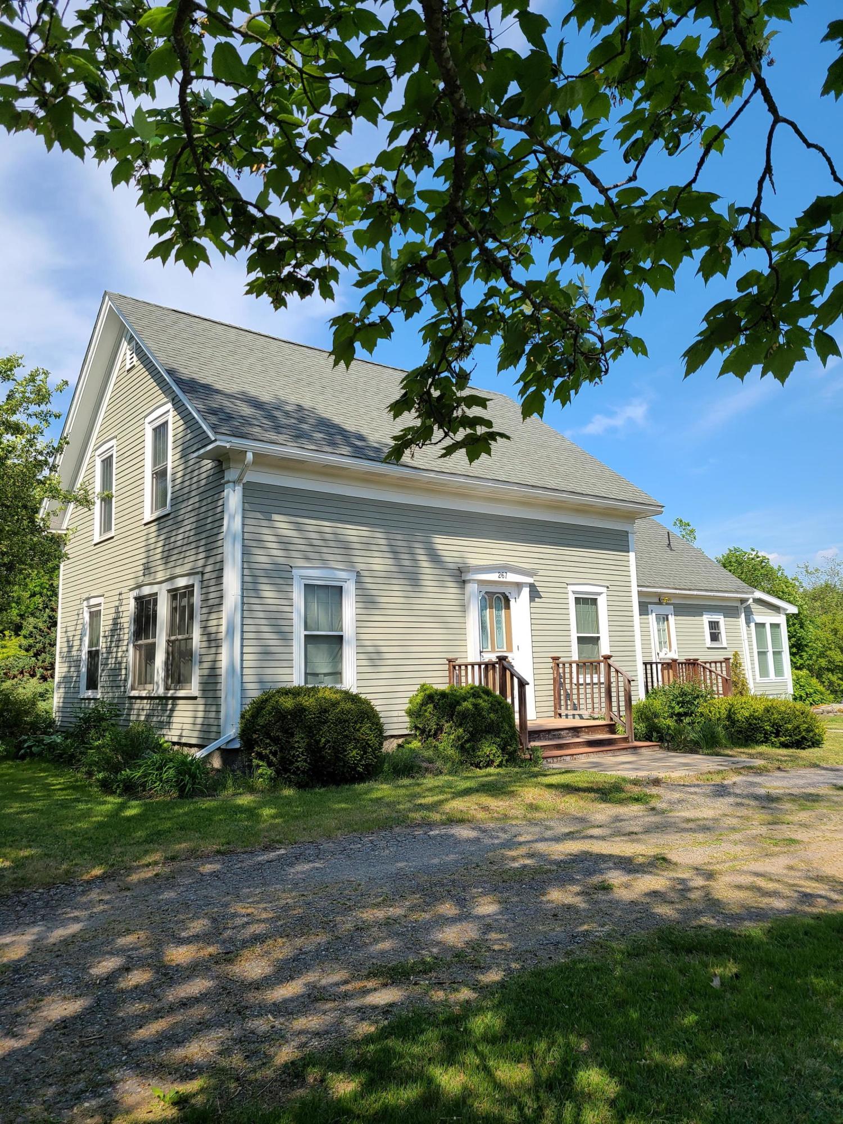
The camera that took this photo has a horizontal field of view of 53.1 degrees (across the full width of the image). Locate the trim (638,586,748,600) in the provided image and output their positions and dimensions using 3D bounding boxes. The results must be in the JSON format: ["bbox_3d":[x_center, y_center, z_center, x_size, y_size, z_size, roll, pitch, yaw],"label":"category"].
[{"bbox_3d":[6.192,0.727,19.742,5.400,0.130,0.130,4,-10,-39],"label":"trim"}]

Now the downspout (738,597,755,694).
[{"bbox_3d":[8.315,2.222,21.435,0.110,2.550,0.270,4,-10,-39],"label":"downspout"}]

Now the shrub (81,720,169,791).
[{"bbox_3d":[-3.750,2.450,10.682,1.000,0.830,0.900,4,-10,-39],"label":"shrub"}]

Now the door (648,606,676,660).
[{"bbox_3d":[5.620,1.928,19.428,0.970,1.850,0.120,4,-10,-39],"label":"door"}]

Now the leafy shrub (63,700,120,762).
[{"bbox_3d":[-5.223,2.679,13.323,0.870,0.860,0.800,1,-8,-21],"label":"leafy shrub"}]

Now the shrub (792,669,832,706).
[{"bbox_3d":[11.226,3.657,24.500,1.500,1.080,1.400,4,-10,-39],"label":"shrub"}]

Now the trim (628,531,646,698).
[{"bbox_3d":[4.123,1.109,16.217,0.200,3.350,0.130,4,-10,-39],"label":"trim"}]

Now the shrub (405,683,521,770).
[{"bbox_3d":[0.578,2.152,11.402,1.548,1.176,1.470,-2,-7,0],"label":"shrub"}]

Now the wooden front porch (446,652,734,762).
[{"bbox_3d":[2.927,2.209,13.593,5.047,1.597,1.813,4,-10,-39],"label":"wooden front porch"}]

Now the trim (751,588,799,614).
[{"bbox_3d":[8.802,1.019,21.359,2.156,0.529,0.343,4,-10,-39],"label":"trim"}]

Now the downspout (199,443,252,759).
[{"bbox_3d":[-2.345,0.543,10.416,0.706,3.783,0.490,4,-10,-39],"label":"downspout"}]

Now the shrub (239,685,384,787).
[{"bbox_3d":[-1.308,2.021,10.078,1.627,1.156,1.568,-2,-7,0],"label":"shrub"}]

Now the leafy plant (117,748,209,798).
[{"bbox_3d":[-2.898,2.335,9.450,1.000,0.470,0.820,1,-8,-17],"label":"leafy plant"}]

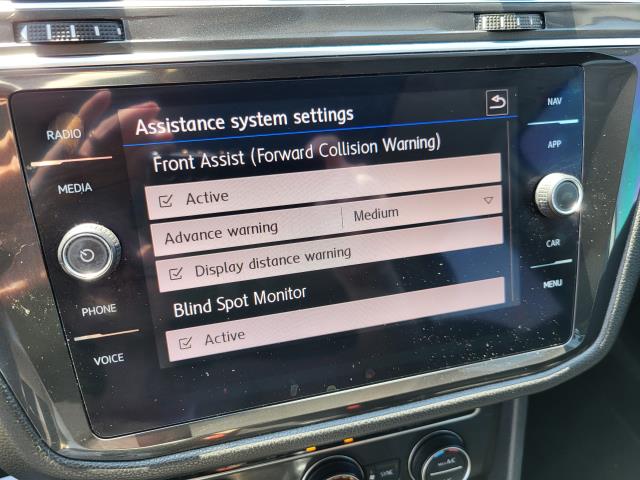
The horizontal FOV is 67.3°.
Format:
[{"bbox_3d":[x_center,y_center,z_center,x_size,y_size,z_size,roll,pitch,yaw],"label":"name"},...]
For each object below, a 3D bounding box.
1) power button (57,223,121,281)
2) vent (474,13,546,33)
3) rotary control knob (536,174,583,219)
[{"bbox_3d":[-0.087,0.005,0.182,0.021,0.021,0.009,-7,13,-13],"label":"power button"},{"bbox_3d":[0.090,-0.103,0.229,0.038,0.009,0.009,-7,13,-13],"label":"vent"},{"bbox_3d":[0.115,-0.021,0.230,0.021,0.021,0.009,-7,13,-13],"label":"rotary control knob"}]

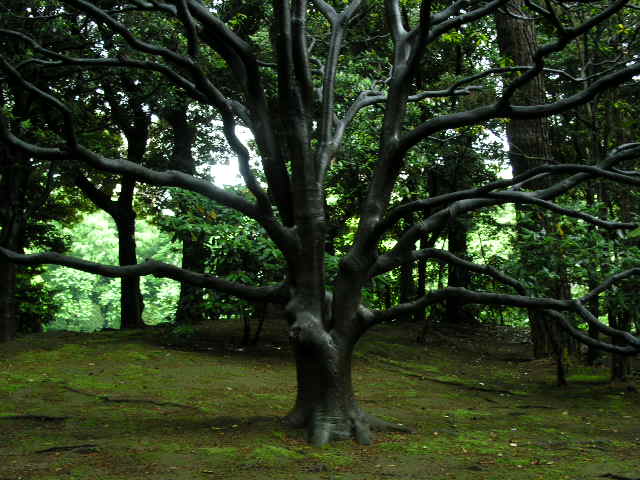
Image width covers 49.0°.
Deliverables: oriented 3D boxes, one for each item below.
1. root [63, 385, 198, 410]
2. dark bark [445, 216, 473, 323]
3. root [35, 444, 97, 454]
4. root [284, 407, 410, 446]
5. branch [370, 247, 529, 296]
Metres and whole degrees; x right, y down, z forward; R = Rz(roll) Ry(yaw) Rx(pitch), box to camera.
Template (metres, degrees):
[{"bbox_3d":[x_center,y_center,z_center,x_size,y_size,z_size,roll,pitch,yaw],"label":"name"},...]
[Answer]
[{"bbox_3d":[-2.114,1.634,7.384,2.175,0.090,0.299,-2,-3,34],"label":"root"},{"bbox_3d":[2.858,0.609,14.500,0.520,2.150,0.500,0,-2,0],"label":"dark bark"},{"bbox_3d":[-1.936,1.584,5.394,0.484,0.060,0.130,1,-3,-25],"label":"root"},{"bbox_3d":[0.227,1.523,5.800,1.030,0.280,0.800,0,-2,0],"label":"root"},{"bbox_3d":[1.059,0.264,5.700,1.220,0.360,0.420,0,-2,0],"label":"branch"}]

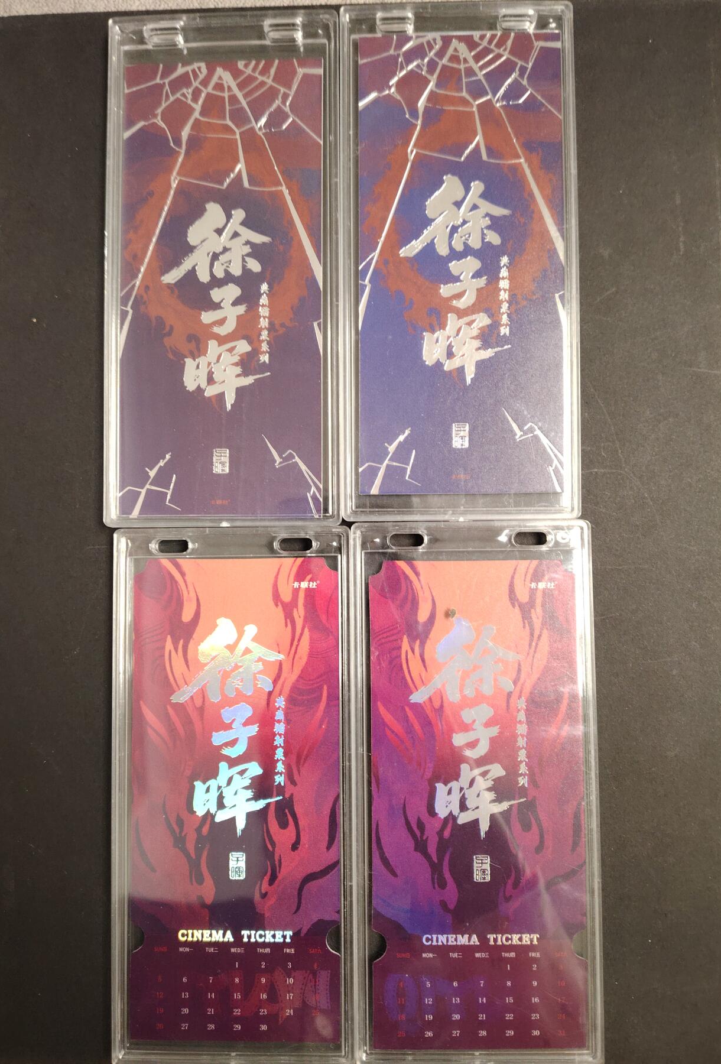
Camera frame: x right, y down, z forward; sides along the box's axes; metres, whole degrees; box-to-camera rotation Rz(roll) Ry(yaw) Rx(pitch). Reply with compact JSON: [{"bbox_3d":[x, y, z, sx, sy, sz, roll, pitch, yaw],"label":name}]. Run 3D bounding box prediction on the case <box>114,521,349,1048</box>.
[{"bbox_3d":[-0.037,0.076,0.217,0.070,0.006,0.155,-1,88,2],"label":"case"}]

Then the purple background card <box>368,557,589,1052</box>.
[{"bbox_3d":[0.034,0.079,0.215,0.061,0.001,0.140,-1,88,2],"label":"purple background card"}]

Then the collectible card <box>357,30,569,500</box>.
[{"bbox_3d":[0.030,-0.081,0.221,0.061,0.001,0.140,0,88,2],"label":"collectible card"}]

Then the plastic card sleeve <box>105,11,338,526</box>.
[{"bbox_3d":[-0.041,-0.079,0.223,0.070,0.006,0.155,0,88,2],"label":"plastic card sleeve"}]

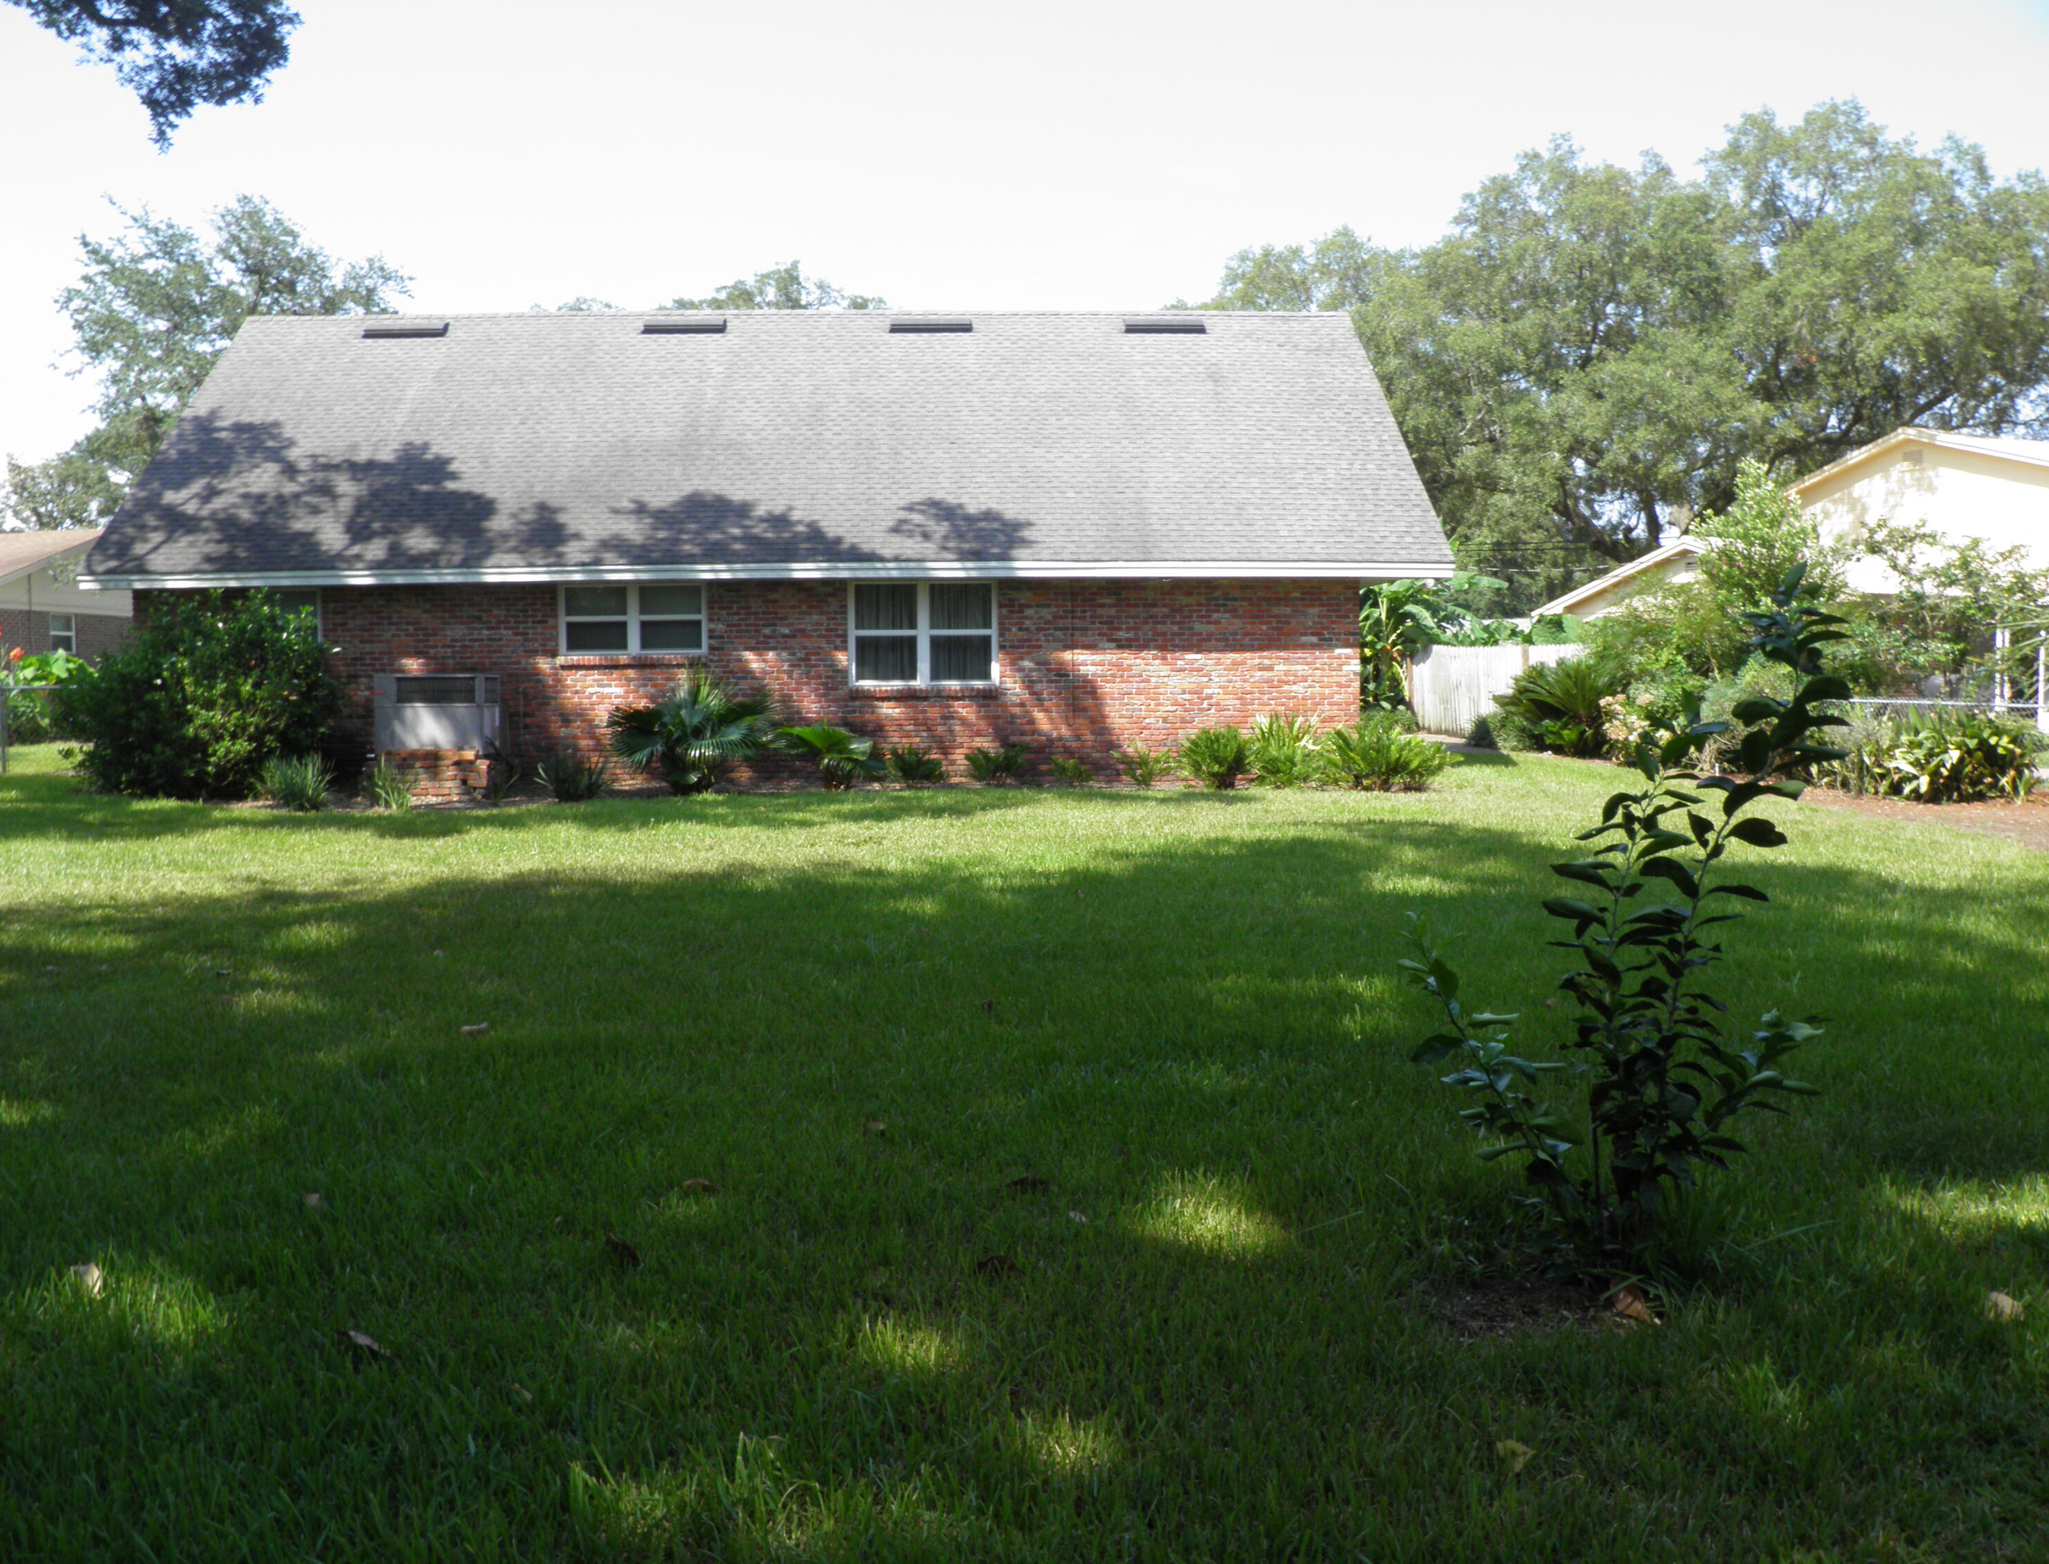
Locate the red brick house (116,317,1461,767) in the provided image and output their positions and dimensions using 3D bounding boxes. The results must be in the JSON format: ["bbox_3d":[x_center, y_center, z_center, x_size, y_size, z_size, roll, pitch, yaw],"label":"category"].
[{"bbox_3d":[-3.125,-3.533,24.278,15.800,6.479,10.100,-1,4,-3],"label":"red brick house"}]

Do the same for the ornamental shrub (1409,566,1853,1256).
[{"bbox_3d":[1.460,0.311,4.128,1.081,1.683,1.000,-1,4,0],"label":"ornamental shrub"}]

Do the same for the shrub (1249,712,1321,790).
[{"bbox_3d":[2.936,-0.352,19.000,0.862,0.818,0.820,-1,4,0],"label":"shrub"}]

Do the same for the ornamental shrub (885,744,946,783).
[{"bbox_3d":[-1.246,-0.216,19.250,0.688,0.441,0.650,-1,4,0],"label":"ornamental shrub"}]

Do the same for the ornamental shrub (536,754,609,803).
[{"bbox_3d":[-4.909,-0.044,18.317,0.778,0.520,0.700,-1,4,-3],"label":"ornamental shrub"}]

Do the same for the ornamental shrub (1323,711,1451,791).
[{"bbox_3d":[4.035,-0.345,18.776,1.414,0.871,1.300,-1,4,-3],"label":"ornamental shrub"}]

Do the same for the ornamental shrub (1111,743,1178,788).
[{"bbox_3d":[1.386,-0.187,19.398,0.768,0.496,0.700,-1,4,-3],"label":"ornamental shrub"}]

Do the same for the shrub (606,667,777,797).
[{"bbox_3d":[-3.666,-0.540,18.650,1.945,1.324,1.650,-1,4,-3],"label":"shrub"}]

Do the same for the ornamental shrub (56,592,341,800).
[{"bbox_3d":[-9.034,-0.952,18.449,2.962,2.242,2.300,-1,4,0],"label":"ornamental shrub"}]

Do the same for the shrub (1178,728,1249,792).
[{"bbox_3d":[2.117,-0.268,18.900,0.821,0.723,0.800,-1,4,0],"label":"shrub"}]

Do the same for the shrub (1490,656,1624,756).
[{"bbox_3d":[8.622,-1.232,27.300,2.188,1.620,2.100,-1,4,0],"label":"shrub"}]

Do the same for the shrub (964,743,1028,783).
[{"bbox_3d":[-0.331,-0.218,19.605,0.757,0.445,0.700,-1,4,-3],"label":"shrub"}]

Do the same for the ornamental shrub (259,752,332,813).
[{"bbox_3d":[-7.553,0.000,17.476,0.776,0.612,0.720,-1,4,-3],"label":"ornamental shrub"}]

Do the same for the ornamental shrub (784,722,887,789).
[{"bbox_3d":[-2.130,-0.286,18.850,1.147,0.719,1.050,-1,4,0],"label":"ornamental shrub"}]

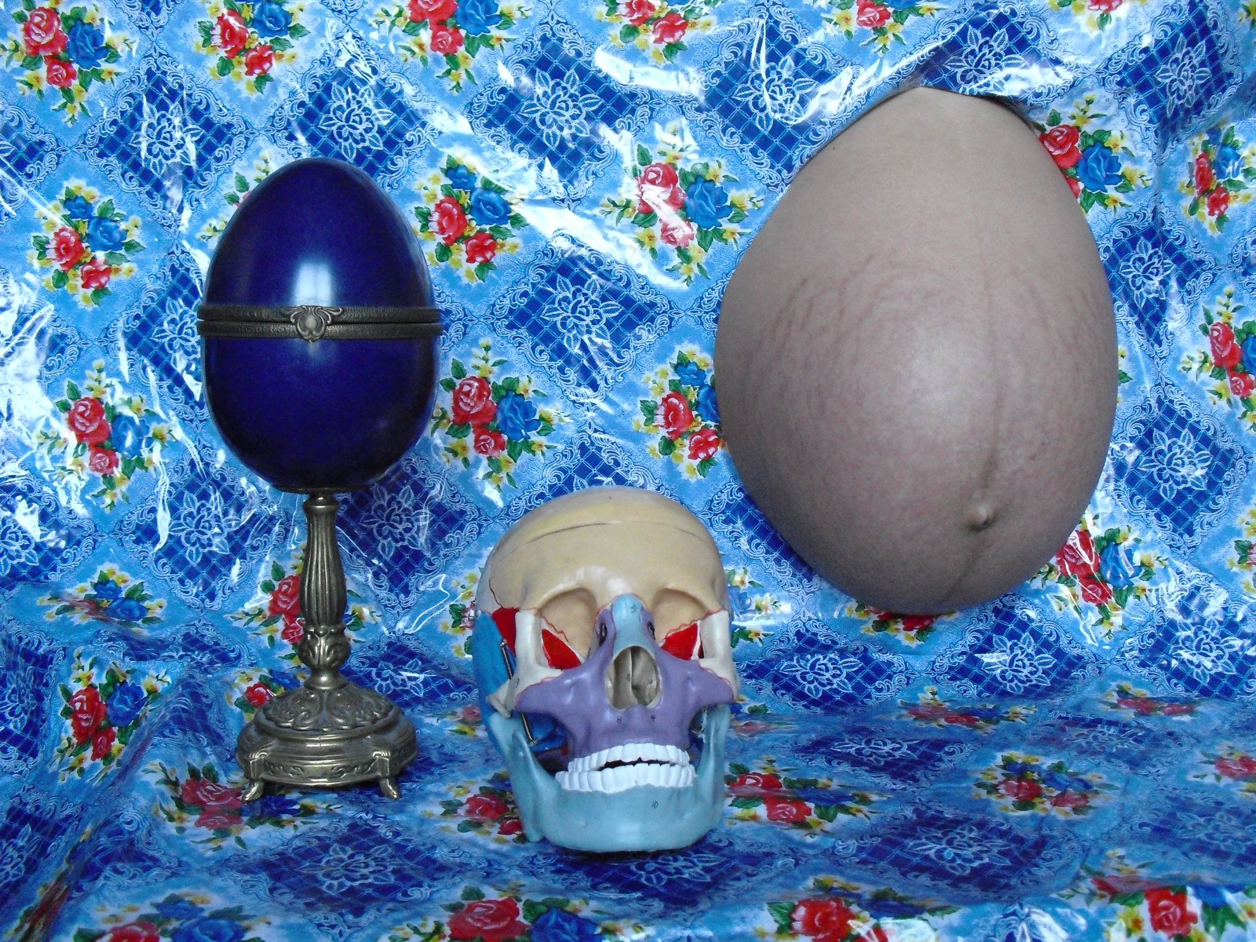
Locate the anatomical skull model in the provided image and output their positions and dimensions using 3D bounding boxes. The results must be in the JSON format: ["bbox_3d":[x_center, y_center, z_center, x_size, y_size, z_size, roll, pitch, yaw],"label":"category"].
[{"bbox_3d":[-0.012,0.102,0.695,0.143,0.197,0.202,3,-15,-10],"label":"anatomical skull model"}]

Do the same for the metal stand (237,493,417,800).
[{"bbox_3d":[-0.166,0.090,0.718,0.100,0.157,0.100,-1,7,-6],"label":"metal stand"}]

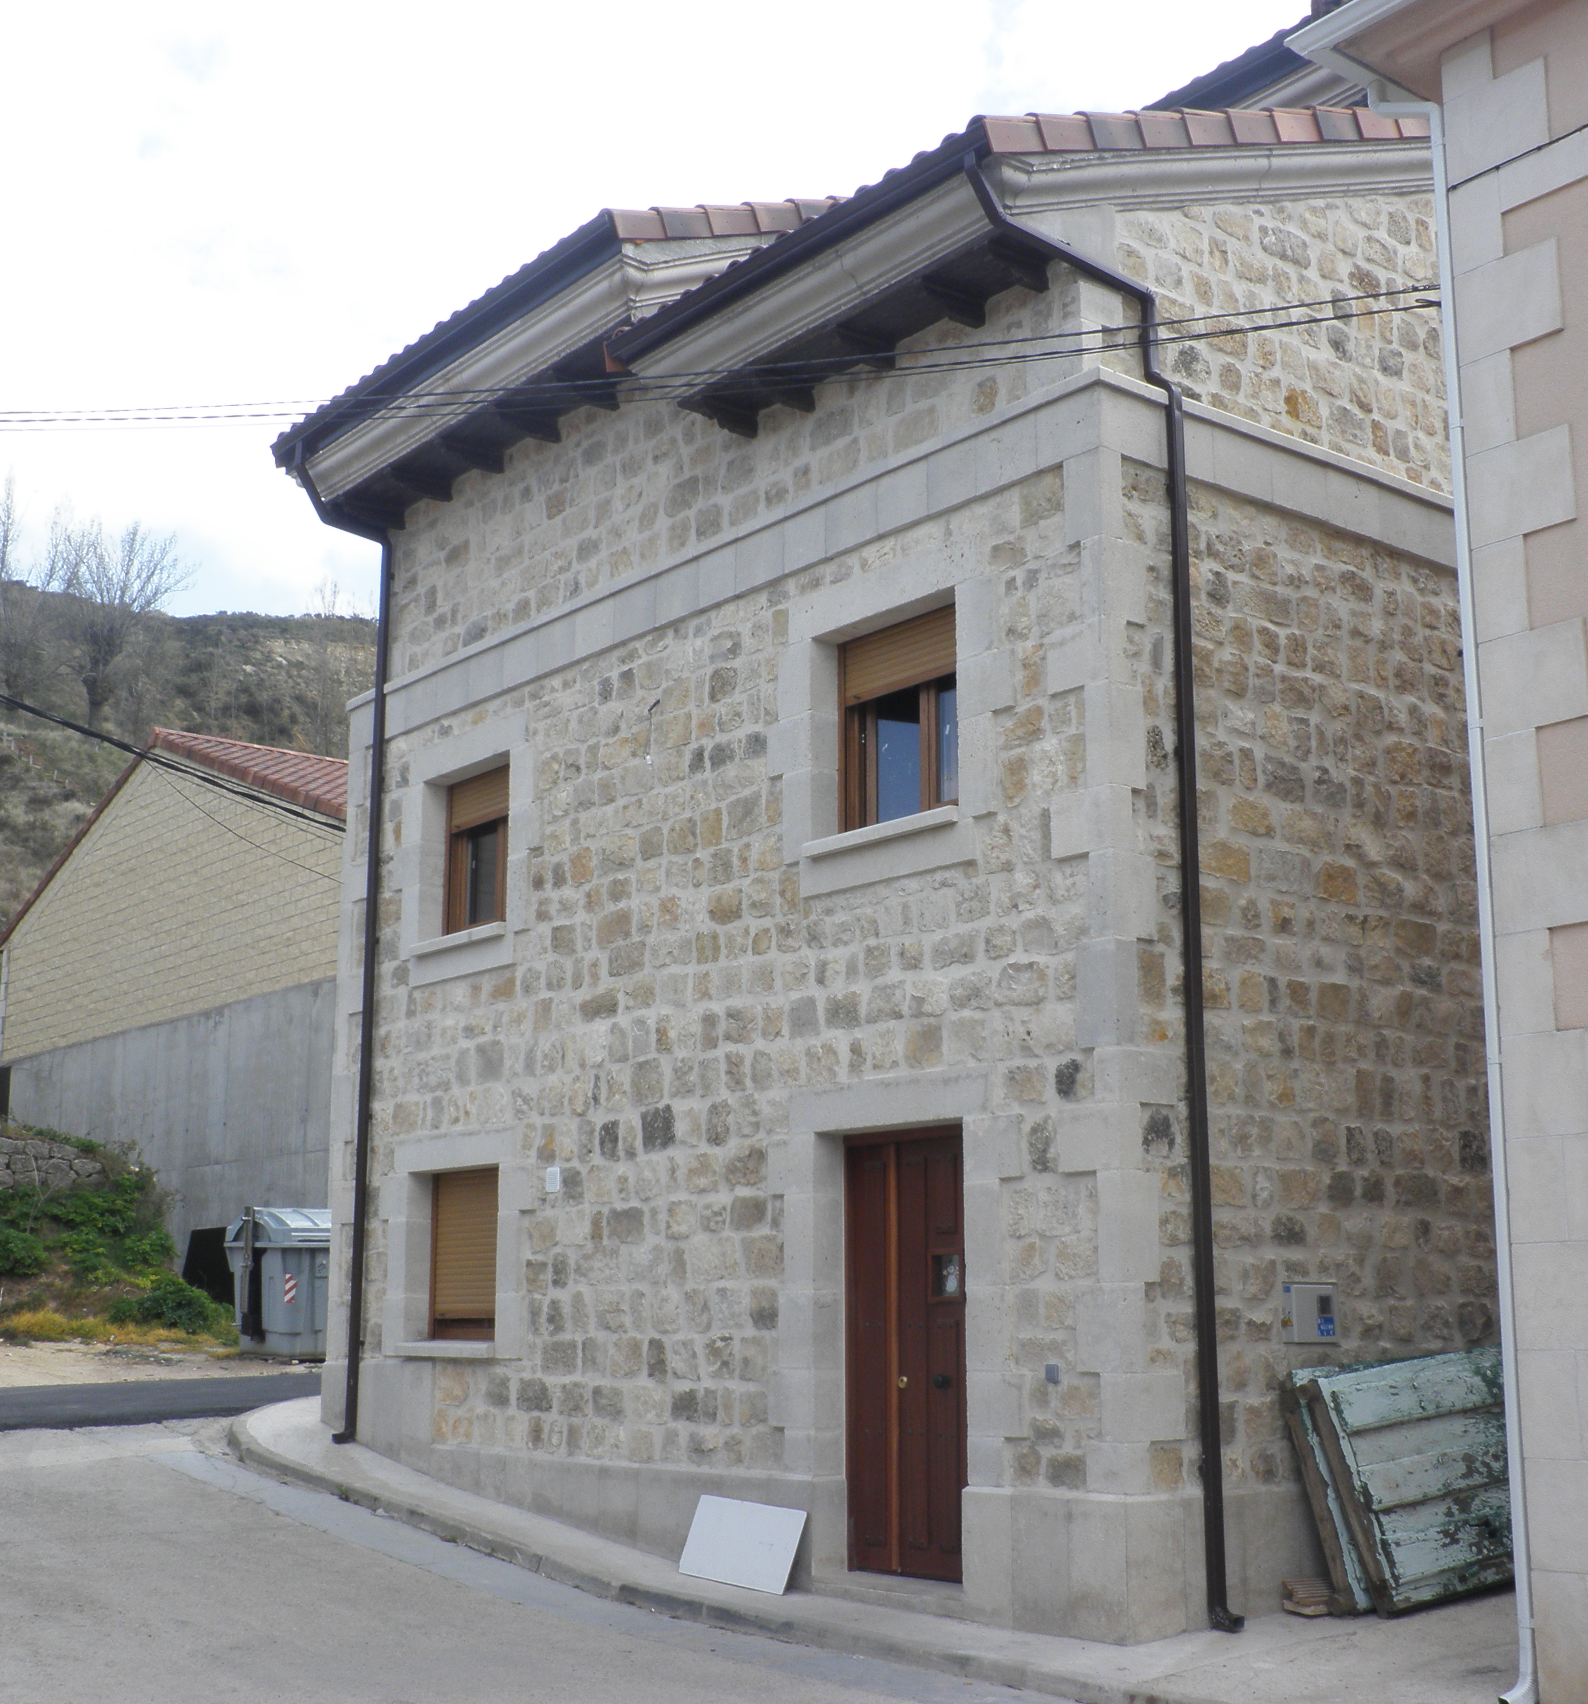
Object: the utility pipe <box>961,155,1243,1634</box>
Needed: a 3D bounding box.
[{"bbox_3d":[1.448,0.096,11.006,1.481,6.893,0.267,9,-14,-37],"label":"utility pipe"}]

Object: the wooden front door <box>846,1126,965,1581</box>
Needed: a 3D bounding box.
[{"bbox_3d":[0.667,2.572,12.217,0.089,2.281,1.201,9,-14,-37],"label":"wooden front door"}]

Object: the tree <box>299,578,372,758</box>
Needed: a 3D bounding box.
[{"bbox_3d":[-23.122,-9.420,120.000,4.200,9.900,4.200,0,-11,0],"label":"tree"}]

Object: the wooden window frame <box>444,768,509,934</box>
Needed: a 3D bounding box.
[{"bbox_3d":[-2.100,-0.018,16.383,0.099,1.145,1.187,9,-14,-37],"label":"wooden window frame"}]

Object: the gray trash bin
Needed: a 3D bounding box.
[{"bbox_3d":[-5.083,4.591,25.200,1.600,1.600,1.350,9,-14,-37],"label":"gray trash bin"}]

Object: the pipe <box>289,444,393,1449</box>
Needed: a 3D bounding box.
[{"bbox_3d":[-3.321,0.536,16.865,0.790,7.238,0.109,9,-14,-37],"label":"pipe"}]

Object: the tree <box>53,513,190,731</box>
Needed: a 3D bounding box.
[{"bbox_3d":[-32.741,-11.187,115.000,6.600,11.000,6.600,0,-11,0],"label":"tree"}]

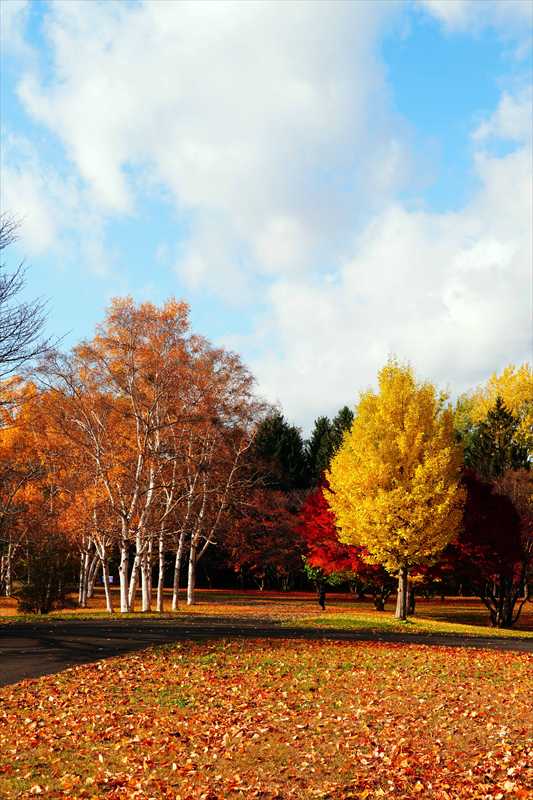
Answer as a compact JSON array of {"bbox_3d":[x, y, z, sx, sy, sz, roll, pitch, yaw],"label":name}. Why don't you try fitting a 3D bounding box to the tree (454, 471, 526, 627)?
[{"bbox_3d":[8.418,5.728,34.584,3.200,5.991,3.200,0,-11,0],"label":"tree"}]

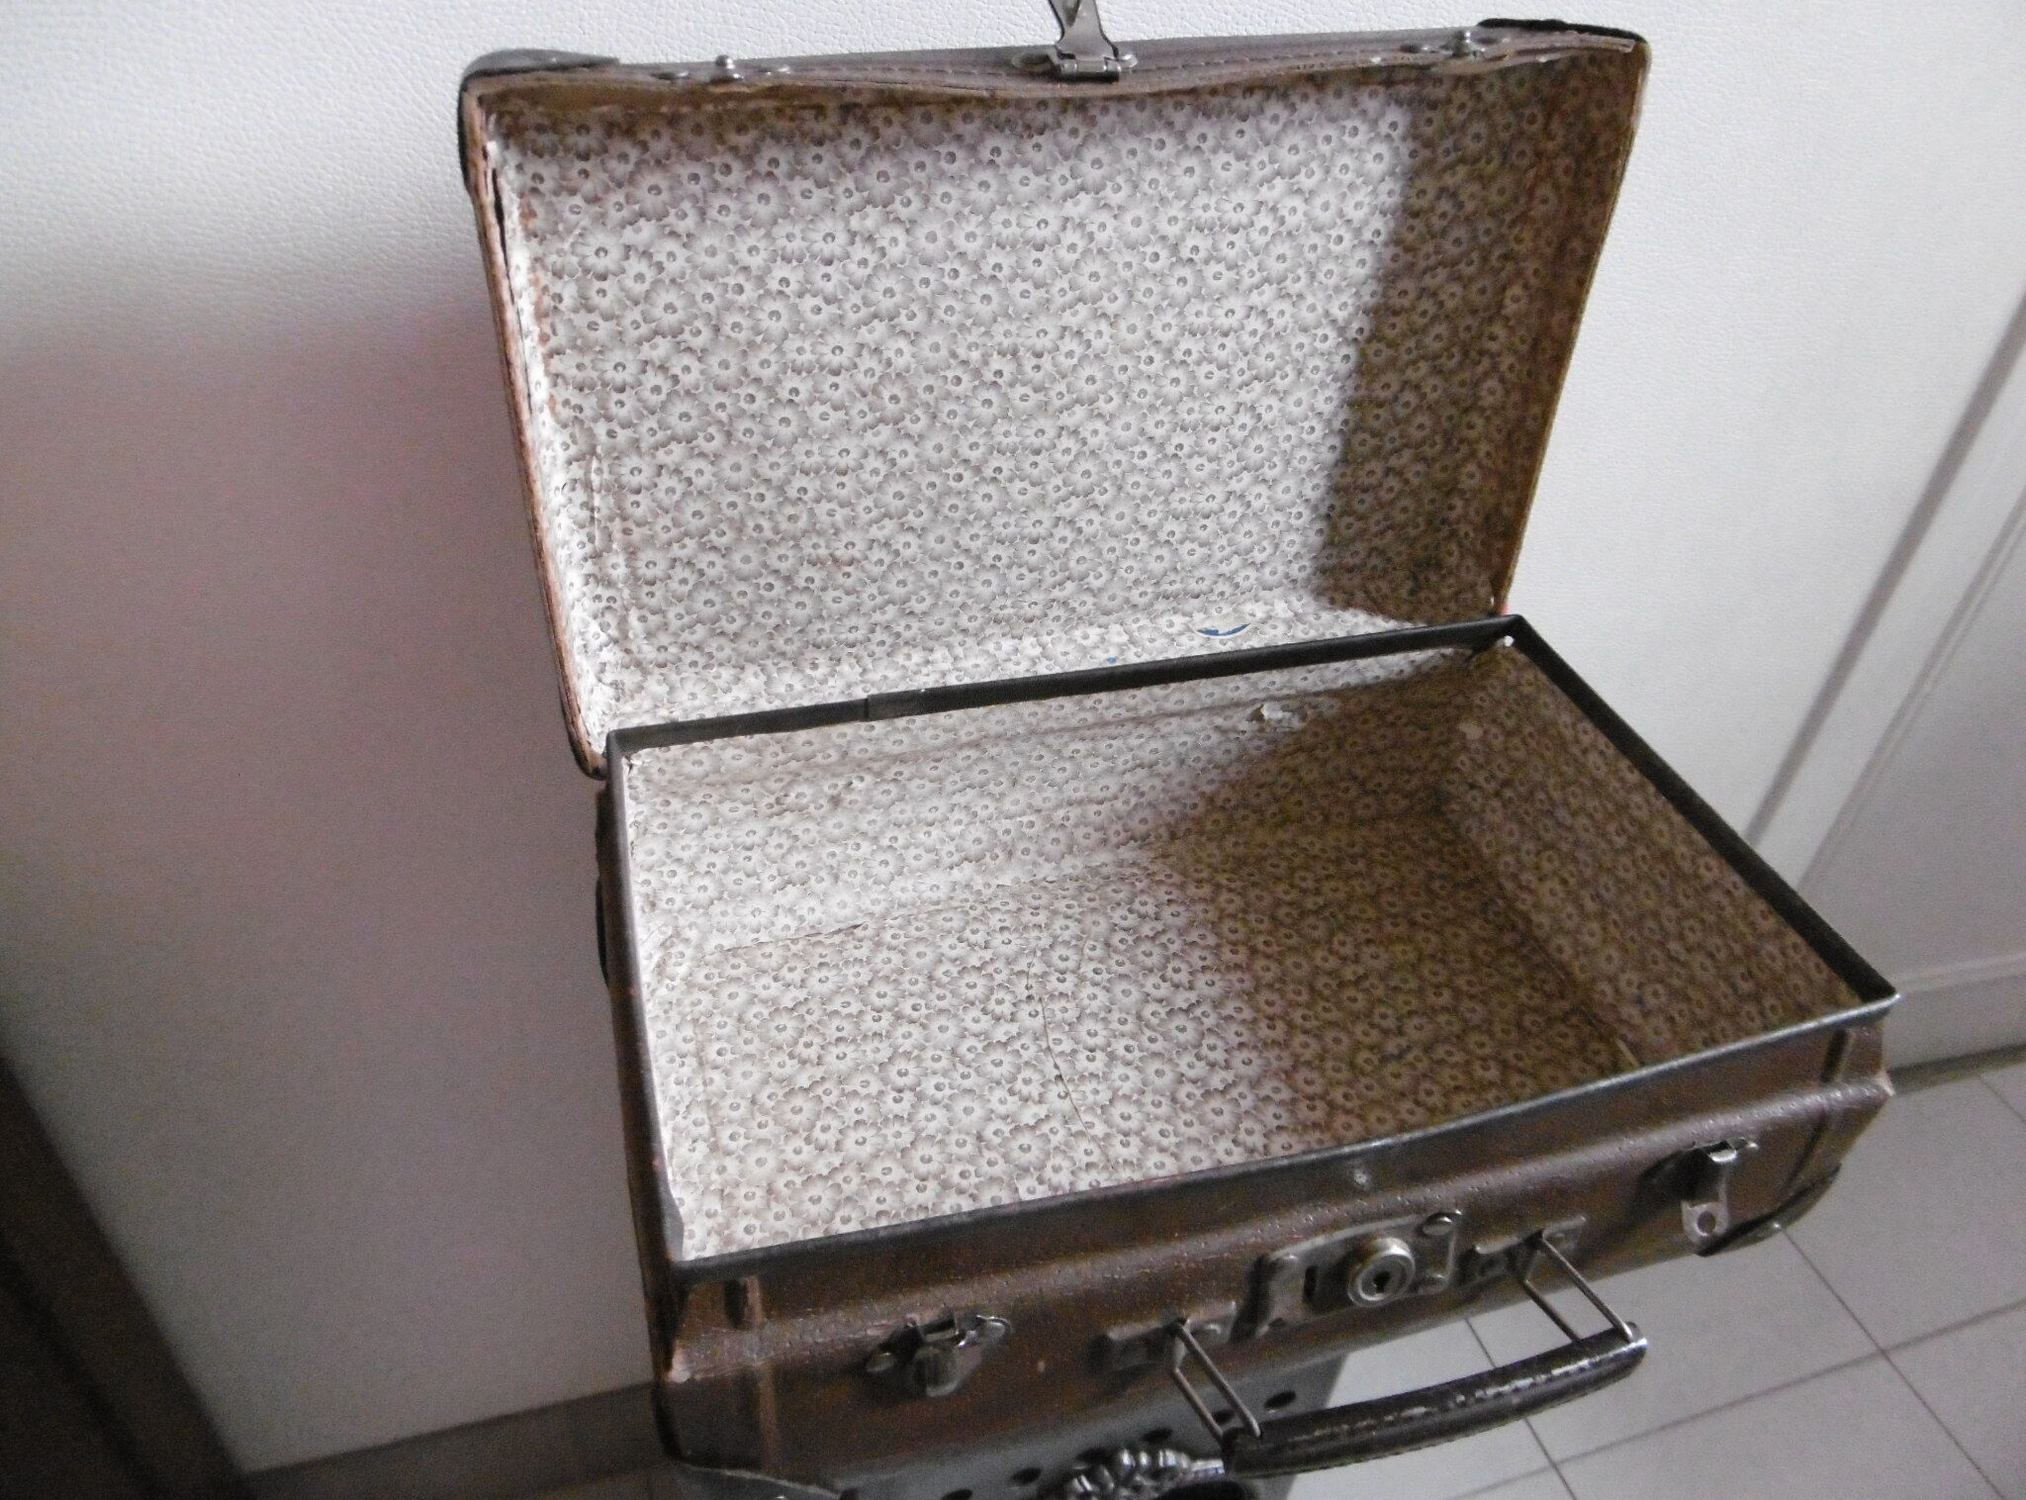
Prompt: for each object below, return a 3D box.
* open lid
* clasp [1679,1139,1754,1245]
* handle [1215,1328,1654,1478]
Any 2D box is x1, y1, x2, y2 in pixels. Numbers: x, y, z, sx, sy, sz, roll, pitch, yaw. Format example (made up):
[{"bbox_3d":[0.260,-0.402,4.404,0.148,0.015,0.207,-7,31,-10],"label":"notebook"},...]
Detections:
[{"bbox_3d":[0.025,-0.139,0.549,0.408,0.239,0.064,-8,33,-15],"label":"open lid"},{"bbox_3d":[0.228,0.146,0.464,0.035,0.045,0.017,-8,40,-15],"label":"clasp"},{"bbox_3d":[0.125,0.191,0.411,0.135,0.017,0.019,-8,40,-15],"label":"handle"}]

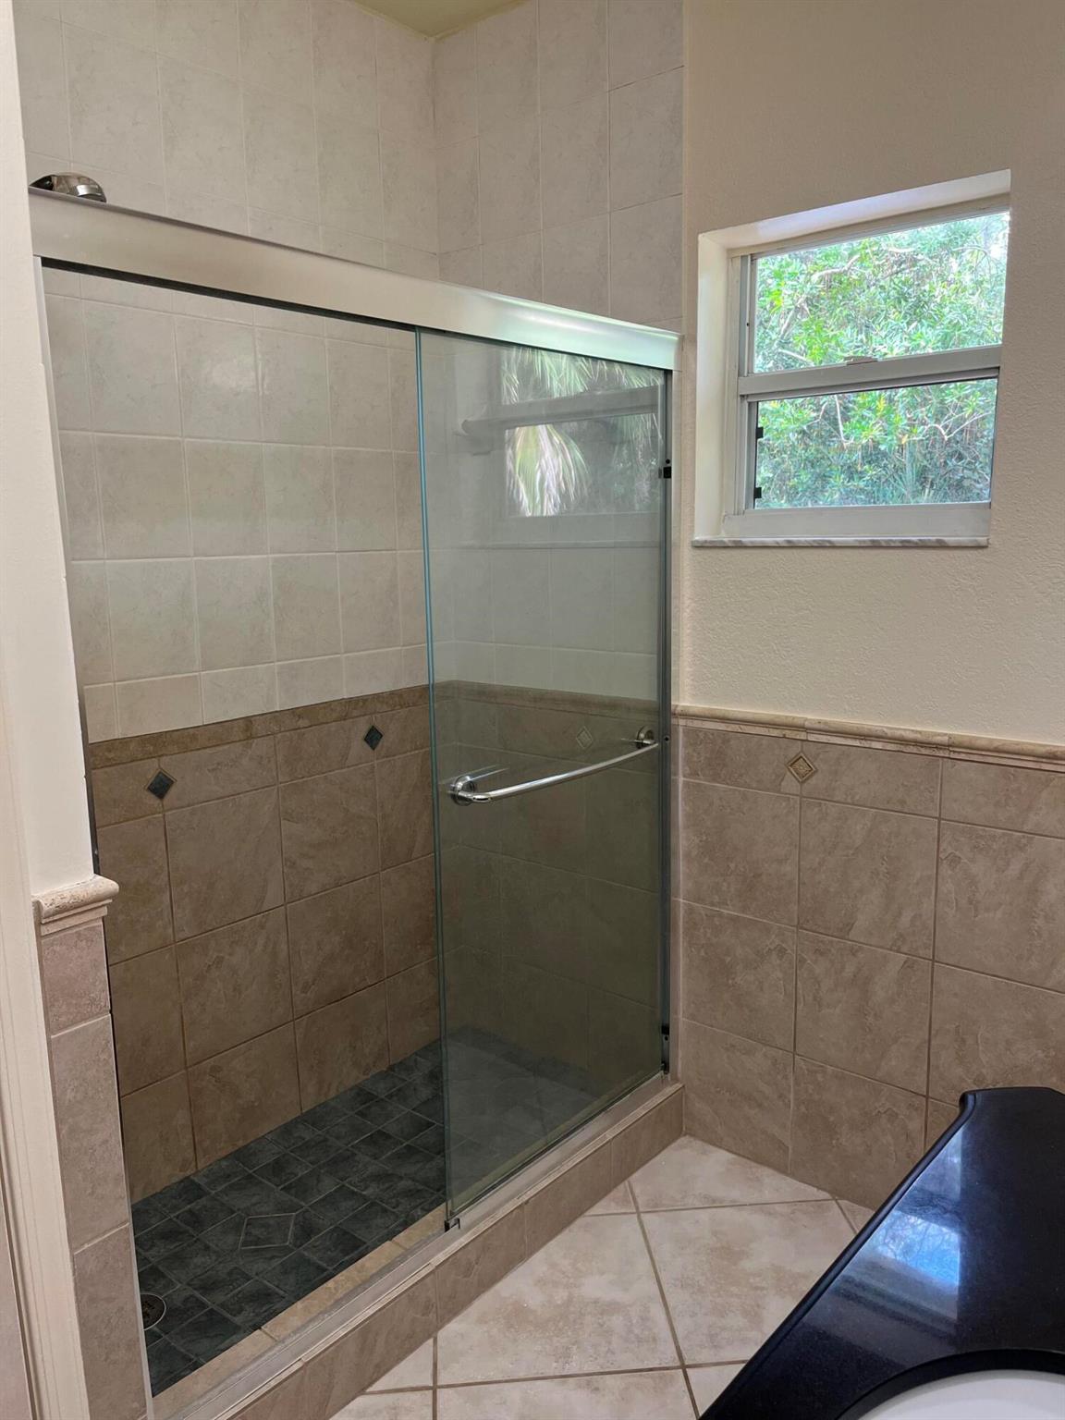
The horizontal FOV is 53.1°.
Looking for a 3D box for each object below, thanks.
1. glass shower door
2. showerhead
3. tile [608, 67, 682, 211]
[{"bbox_3d":[0.090,0.114,2.257,0.060,1.707,0.786,7,12,40],"label":"glass shower door"},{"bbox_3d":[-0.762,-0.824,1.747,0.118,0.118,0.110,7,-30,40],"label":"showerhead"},{"bbox_3d":[0.256,-1.282,2.407,0.198,0.256,0.010,7,12,40],"label":"tile"}]

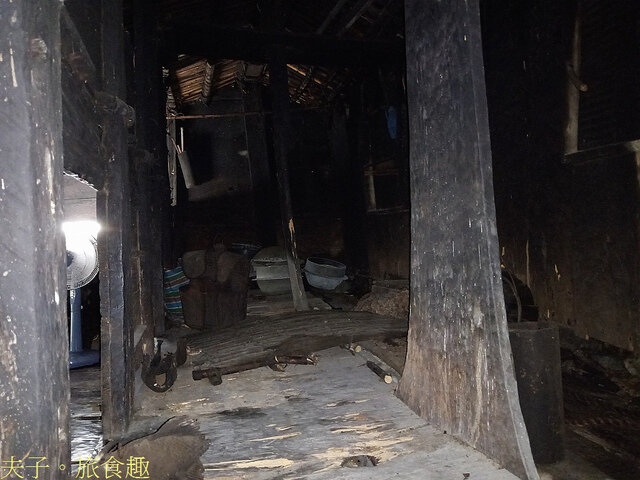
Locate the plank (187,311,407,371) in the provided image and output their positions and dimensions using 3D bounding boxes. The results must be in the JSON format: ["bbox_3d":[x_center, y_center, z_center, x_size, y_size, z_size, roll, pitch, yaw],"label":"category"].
[{"bbox_3d":[-0.010,0.765,3.740,1.980,0.200,0.580,-1,1,-22],"label":"plank"}]

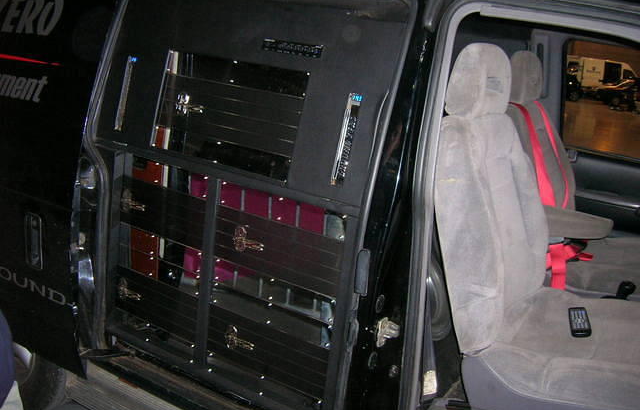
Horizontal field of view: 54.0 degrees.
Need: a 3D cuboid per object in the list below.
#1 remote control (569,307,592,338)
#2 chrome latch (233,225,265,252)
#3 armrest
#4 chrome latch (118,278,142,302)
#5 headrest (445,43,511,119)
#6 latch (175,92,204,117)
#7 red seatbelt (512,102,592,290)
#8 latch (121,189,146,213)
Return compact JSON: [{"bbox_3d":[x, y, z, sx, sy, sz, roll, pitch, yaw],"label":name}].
[{"bbox_3d":[0.758,0.343,1.832,0.052,0.020,0.170,-4,14,18],"label":"remote control"},{"bbox_3d":[-0.202,0.100,1.775,0.093,0.067,0.025,16,18,26],"label":"chrome latch"},{"bbox_3d":[0.866,0.053,2.238,0.310,0.090,0.085,16,18,26],"label":"armrest"},{"bbox_3d":[-0.618,0.279,2.050,0.093,0.067,0.025,16,18,26],"label":"chrome latch"},{"bbox_3d":[0.452,-0.354,1.803,0.125,0.205,0.255,9,15,28],"label":"headrest"},{"bbox_3d":[-0.376,-0.287,1.826,0.093,0.067,0.025,16,7,26],"label":"latch"},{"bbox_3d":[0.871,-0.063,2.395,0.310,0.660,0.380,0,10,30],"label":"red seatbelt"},{"bbox_3d":[-0.585,-0.006,1.972,0.093,0.067,0.025,16,18,26],"label":"latch"}]

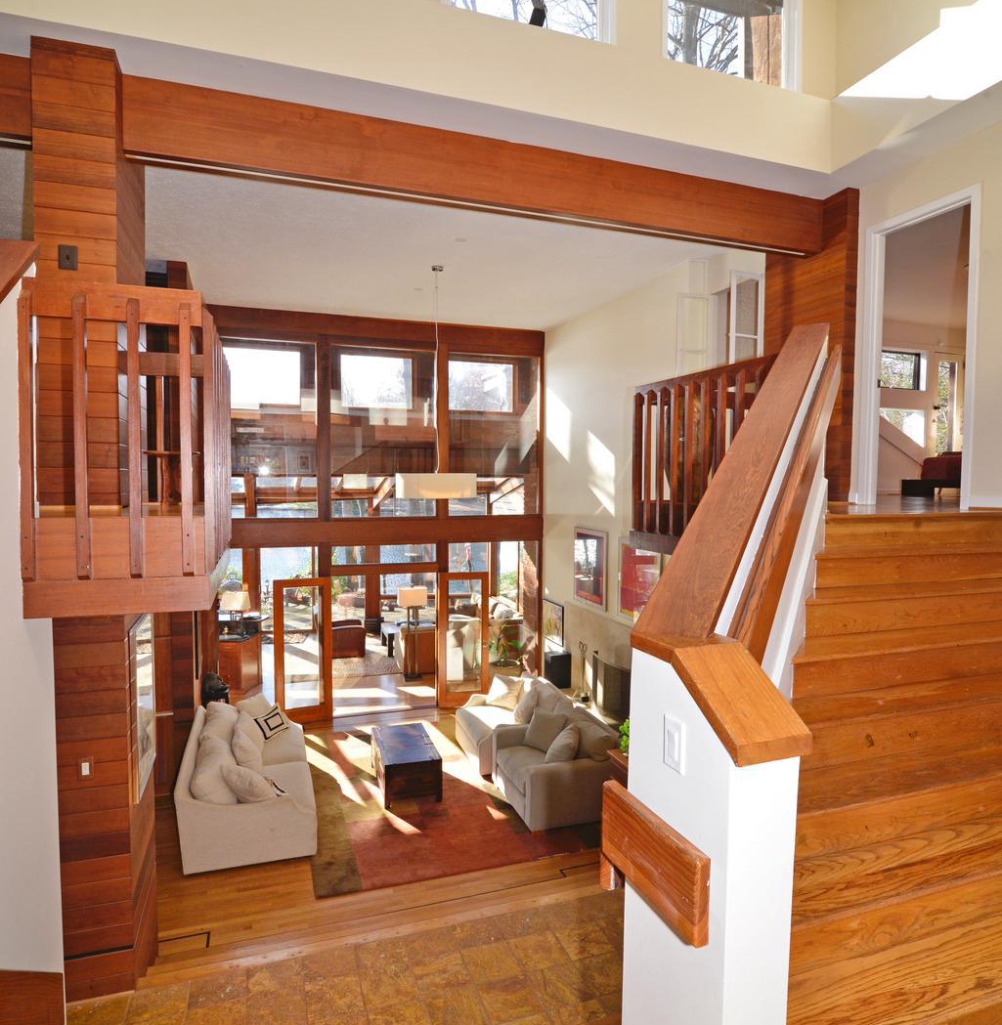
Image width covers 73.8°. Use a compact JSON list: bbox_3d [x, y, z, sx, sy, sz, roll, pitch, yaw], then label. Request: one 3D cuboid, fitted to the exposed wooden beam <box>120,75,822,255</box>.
[{"bbox_3d":[0.203,-2.373,4.838,5.180,0.430,0.200,-1,4,-19],"label":"exposed wooden beam"}]

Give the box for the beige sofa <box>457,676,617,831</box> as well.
[{"bbox_3d":[0.304,2.583,7.611,1.060,0.810,2.350,-1,4,-19],"label":"beige sofa"}]

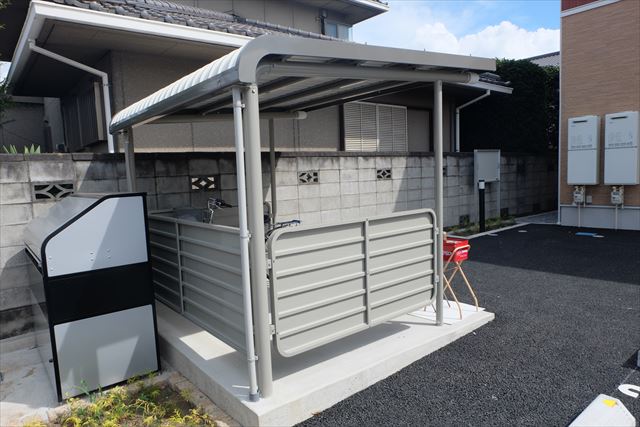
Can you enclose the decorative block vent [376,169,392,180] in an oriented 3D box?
[{"bbox_3d":[1.058,-0.670,7.273,0.390,0.190,0.100,-7,8,-38],"label":"decorative block vent"}]

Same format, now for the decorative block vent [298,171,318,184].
[{"bbox_3d":[-0.192,-0.522,6.284,0.390,0.190,0.100,-7,8,-38],"label":"decorative block vent"}]

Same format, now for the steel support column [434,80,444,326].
[{"bbox_3d":[0.977,-0.062,3.513,0.063,2.008,0.063,-7,7,-37],"label":"steel support column"}]

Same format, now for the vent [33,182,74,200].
[{"bbox_3d":[-2.690,-0.227,4.306,0.390,0.190,0.100,-7,8,-38],"label":"vent"}]

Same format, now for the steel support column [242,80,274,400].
[{"bbox_3d":[-0.366,0.178,2.511,0.088,1.834,0.088,-7,7,-37],"label":"steel support column"}]

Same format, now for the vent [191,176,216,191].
[{"bbox_3d":[-1.441,-0.375,5.295,0.390,0.190,0.100,-7,8,-38],"label":"vent"}]

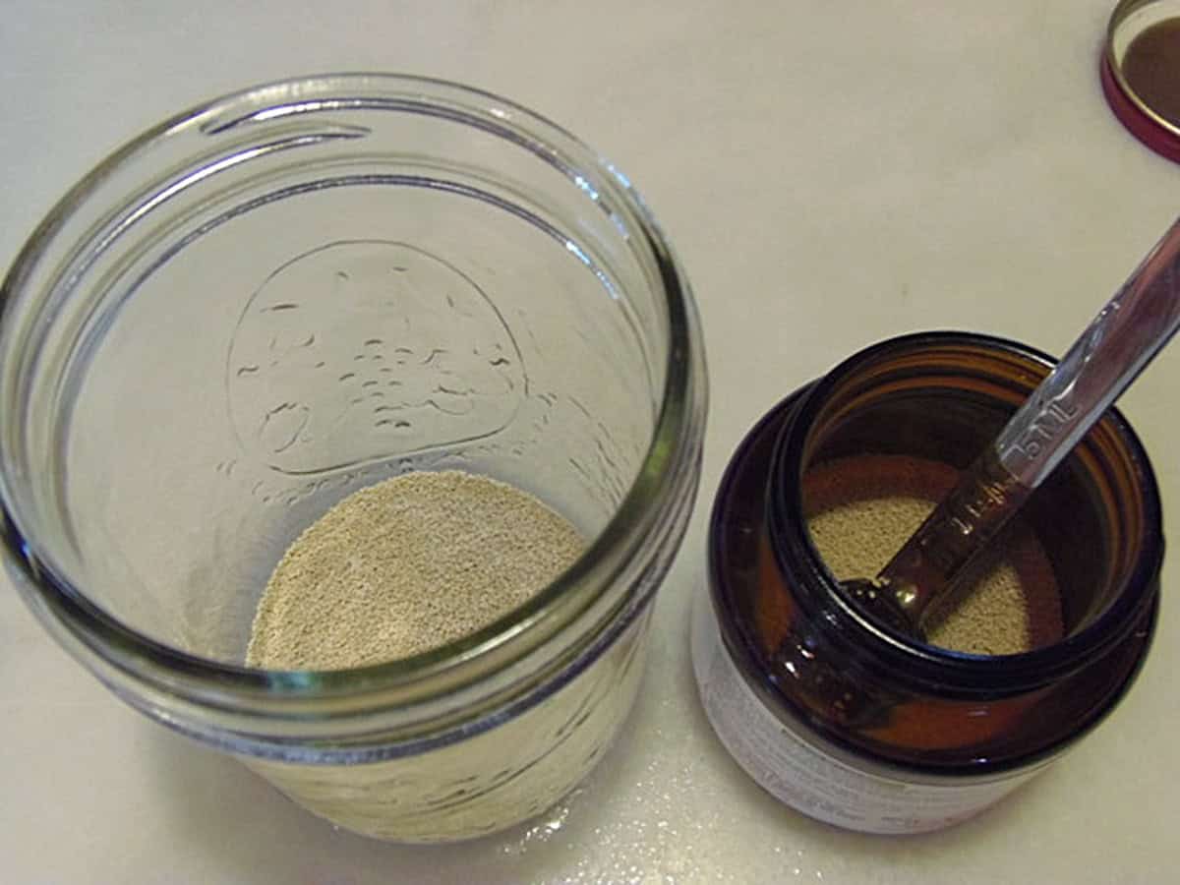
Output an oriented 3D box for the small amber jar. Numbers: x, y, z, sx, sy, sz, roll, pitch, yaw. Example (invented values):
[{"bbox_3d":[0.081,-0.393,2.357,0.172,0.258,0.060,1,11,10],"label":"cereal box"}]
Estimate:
[{"bbox_3d":[0.054,0.022,0.197,0.072,0.064,0.072,0,62,1],"label":"small amber jar"}]

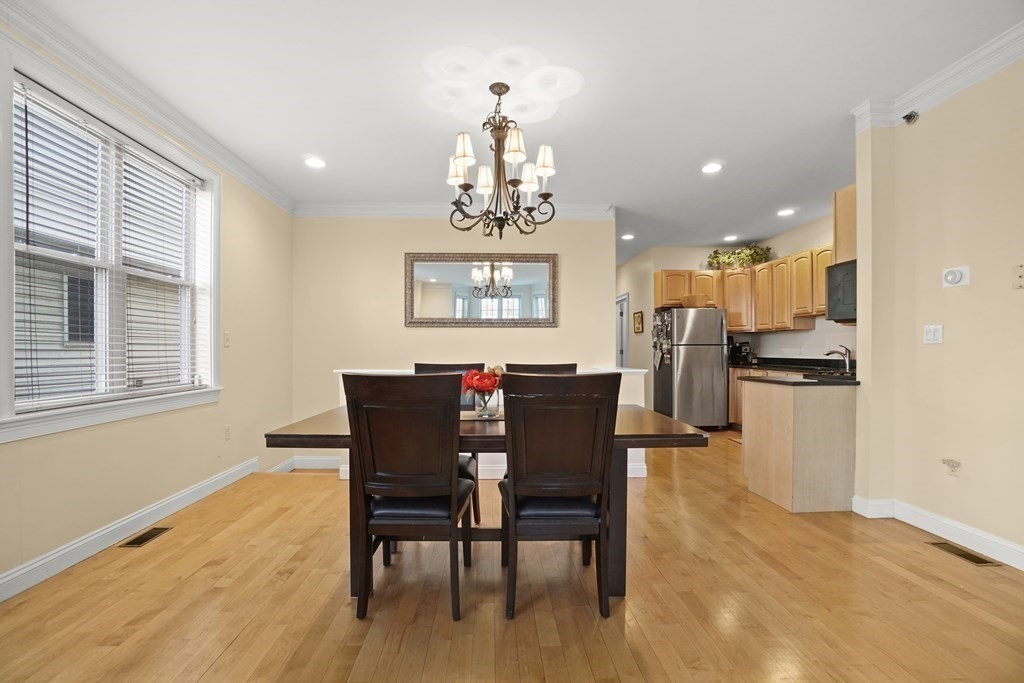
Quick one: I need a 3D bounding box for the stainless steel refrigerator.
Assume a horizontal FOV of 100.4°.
[{"bbox_3d":[2.555,0.394,6.181,0.765,1.685,0.730,0,-1,-3],"label":"stainless steel refrigerator"}]

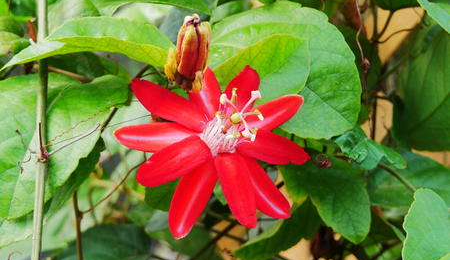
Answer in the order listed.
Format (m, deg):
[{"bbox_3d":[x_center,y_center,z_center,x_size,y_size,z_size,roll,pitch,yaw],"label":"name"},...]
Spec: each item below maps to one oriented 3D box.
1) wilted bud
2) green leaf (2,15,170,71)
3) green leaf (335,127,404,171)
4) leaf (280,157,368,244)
[{"bbox_3d":[-0.020,-0.041,0.540,0.023,0.041,0.022,8,6,0],"label":"wilted bud"},{"bbox_3d":[-0.073,-0.047,0.545,0.090,0.030,0.040,1,7,0],"label":"green leaf"},{"bbox_3d":[0.083,0.010,0.575,0.041,0.025,0.025,1,7,0],"label":"green leaf"},{"bbox_3d":[0.058,0.041,0.590,0.053,0.050,0.025,1,7,0],"label":"leaf"}]

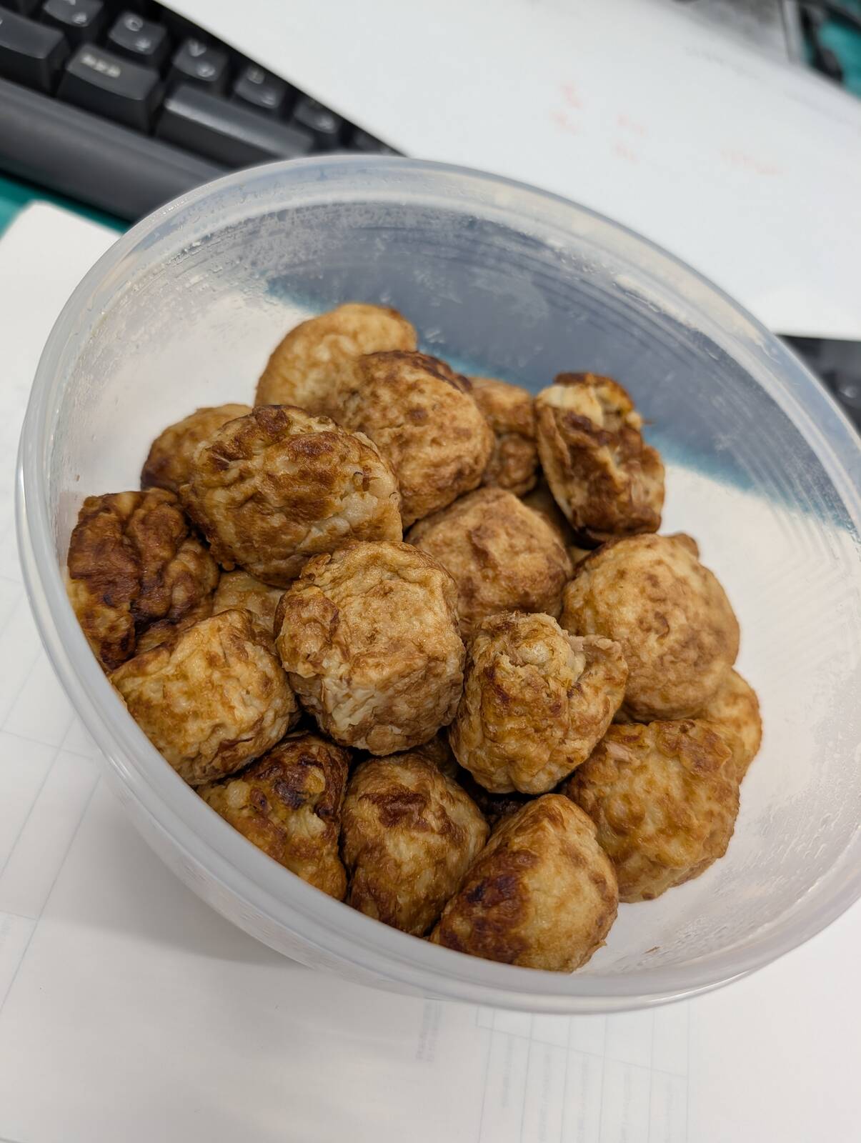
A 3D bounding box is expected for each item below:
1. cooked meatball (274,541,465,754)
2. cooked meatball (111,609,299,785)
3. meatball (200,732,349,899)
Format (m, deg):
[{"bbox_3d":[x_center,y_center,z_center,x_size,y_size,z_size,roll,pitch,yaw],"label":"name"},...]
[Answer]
[{"bbox_3d":[-0.011,0.013,0.140,0.034,0.035,0.035,9,59,-15],"label":"cooked meatball"},{"bbox_3d":[-0.038,0.021,0.134,0.033,0.030,0.031,0,60,-21],"label":"cooked meatball"},{"bbox_3d":[-0.029,0.044,0.144,0.033,0.033,0.032,9,59,-15],"label":"meatball"}]

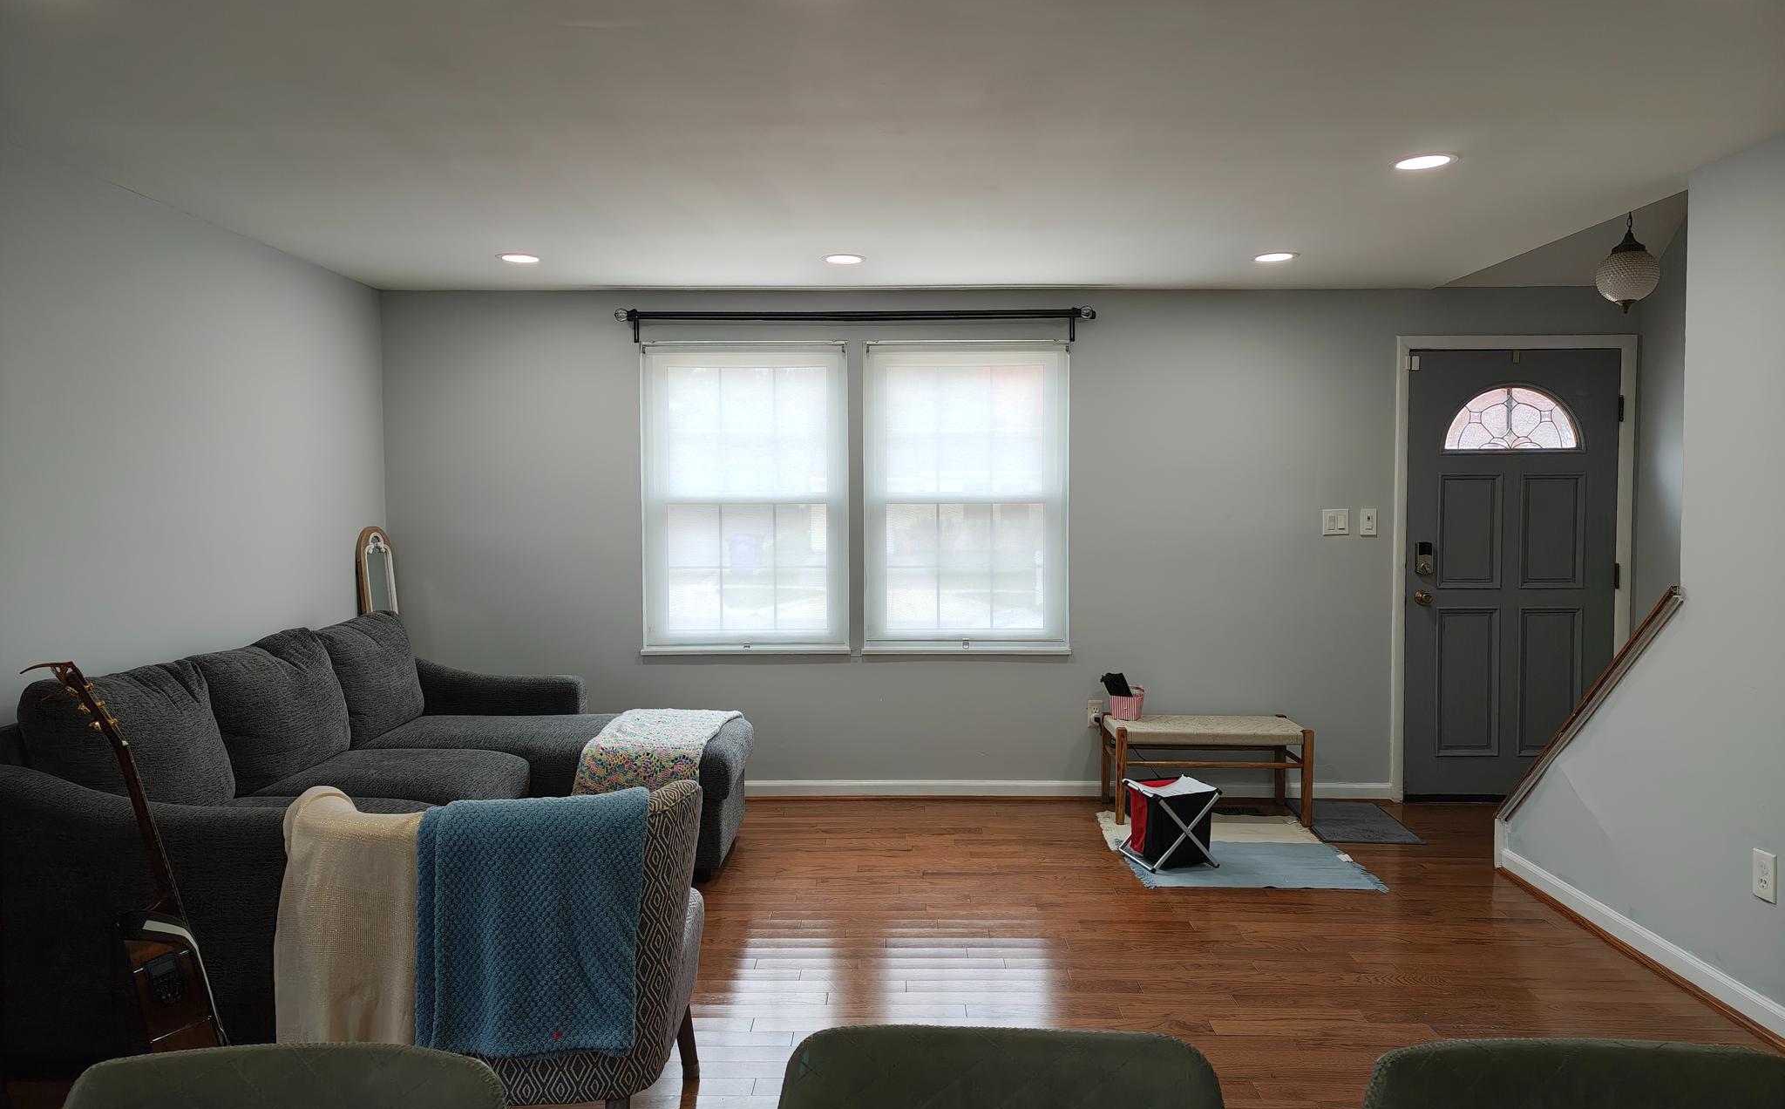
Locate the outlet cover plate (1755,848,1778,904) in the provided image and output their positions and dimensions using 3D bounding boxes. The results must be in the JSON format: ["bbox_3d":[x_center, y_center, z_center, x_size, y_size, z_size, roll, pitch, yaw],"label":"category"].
[{"bbox_3d":[2.181,0.802,3.090,0.008,0.116,0.073,0,3,0],"label":"outlet cover plate"}]

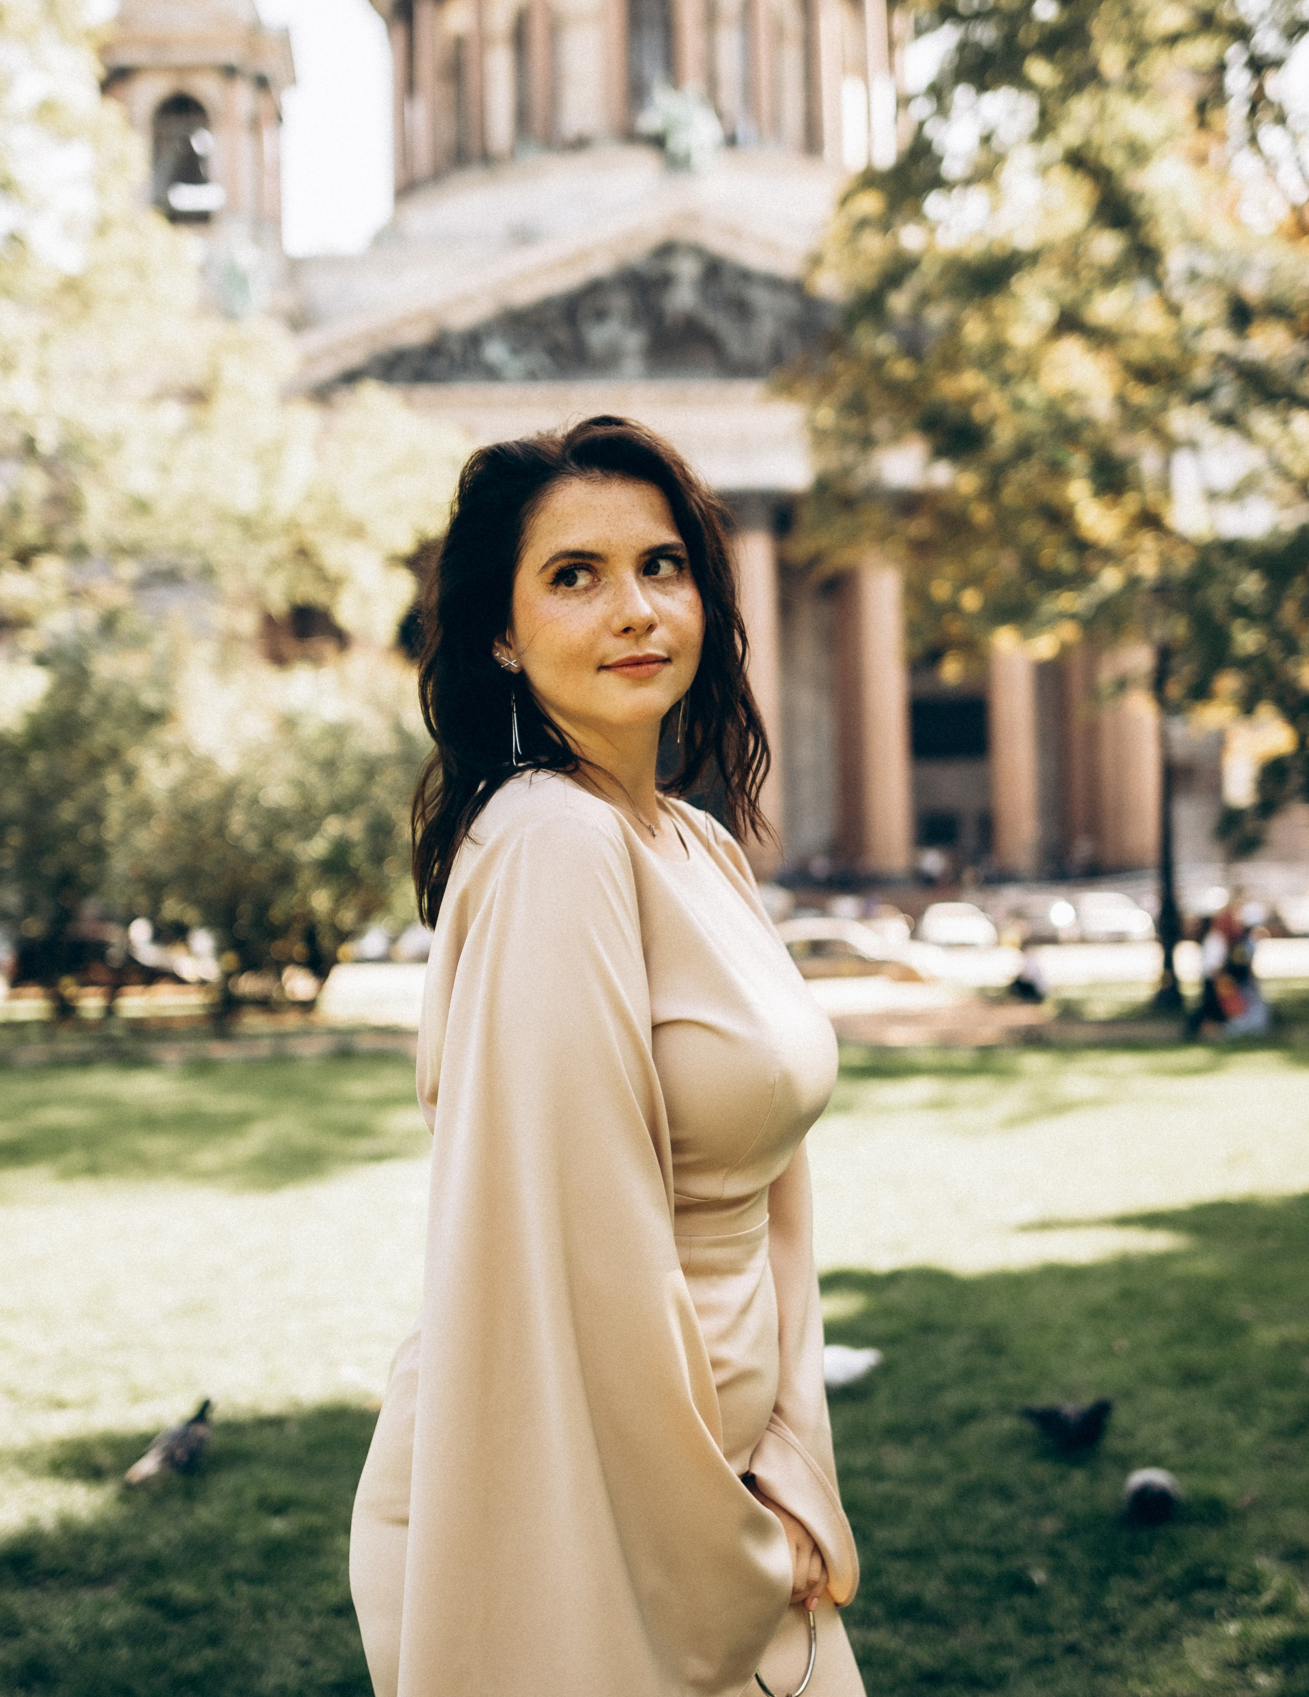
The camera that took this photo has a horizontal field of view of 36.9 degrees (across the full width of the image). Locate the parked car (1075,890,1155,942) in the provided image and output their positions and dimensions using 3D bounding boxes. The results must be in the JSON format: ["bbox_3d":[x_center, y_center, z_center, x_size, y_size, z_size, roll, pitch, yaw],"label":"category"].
[{"bbox_3d":[15.308,2.354,65.500,1.820,1.600,4.450,-1,-2,-2],"label":"parked car"}]

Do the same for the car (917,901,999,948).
[{"bbox_3d":[9.852,2.530,63.500,1.800,1.500,4.400,-1,-2,-2],"label":"car"}]

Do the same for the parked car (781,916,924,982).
[{"bbox_3d":[3.886,2.338,44.000,4.500,1.460,1.780,-1,-2,0],"label":"parked car"}]

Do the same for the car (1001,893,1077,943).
[{"bbox_3d":[12.679,2.394,64.500,1.830,1.620,4.500,-1,-2,-2],"label":"car"}]

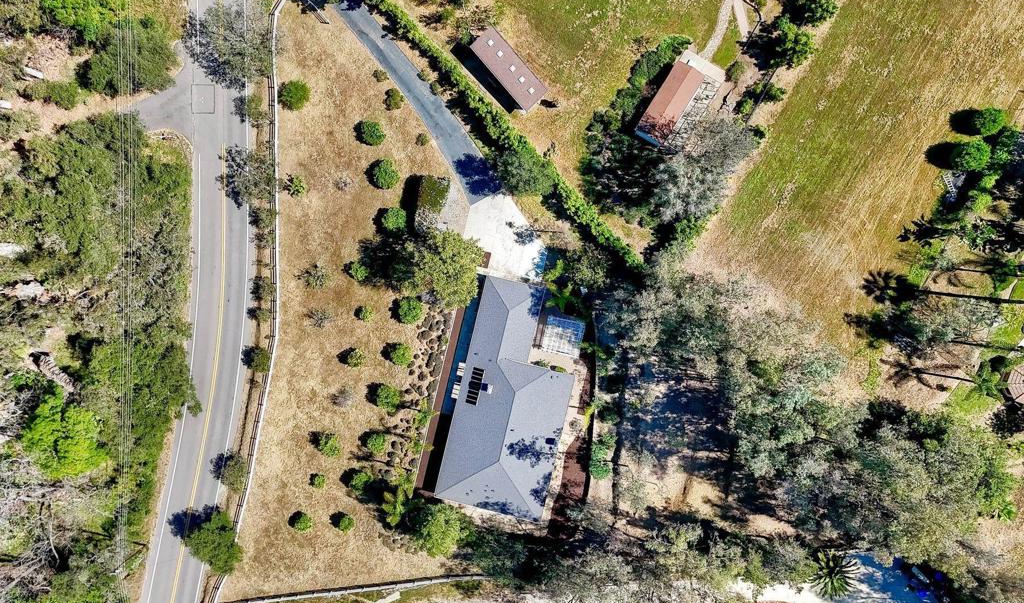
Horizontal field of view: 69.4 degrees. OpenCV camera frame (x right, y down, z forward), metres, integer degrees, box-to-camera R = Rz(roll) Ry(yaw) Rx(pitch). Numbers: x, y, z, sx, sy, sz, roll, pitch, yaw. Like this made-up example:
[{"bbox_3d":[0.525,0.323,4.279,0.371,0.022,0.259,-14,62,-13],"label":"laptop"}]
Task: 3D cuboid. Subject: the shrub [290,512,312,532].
[{"bbox_3d":[-29.606,31.523,105.021,2.470,2.000,2.470,0,91,0],"label":"shrub"}]

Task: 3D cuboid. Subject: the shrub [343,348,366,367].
[{"bbox_3d":[-21.860,8.010,103.950,2.400,2.100,2.400,0,90,0],"label":"shrub"}]

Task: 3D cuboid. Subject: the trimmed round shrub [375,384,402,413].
[{"bbox_3d":[-17.030,13.410,102.250,3.500,2.900,3.500,0,90,0],"label":"trimmed round shrub"}]

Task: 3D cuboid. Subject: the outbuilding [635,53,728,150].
[{"bbox_3d":[23.540,-27.220,102.700,6.300,3.600,12.000,32,90,0],"label":"outbuilding"}]

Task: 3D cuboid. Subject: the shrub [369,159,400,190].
[{"bbox_3d":[-17.330,-17.540,102.150,4.000,3.100,4.000,0,90,0],"label":"shrub"}]

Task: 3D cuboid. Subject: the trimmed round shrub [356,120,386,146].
[{"bbox_3d":[-19.147,-23.233,102.098,3.420,2.400,3.510,0,91,0],"label":"trimmed round shrub"}]

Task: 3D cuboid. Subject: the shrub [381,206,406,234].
[{"bbox_3d":[-16.250,-11.270,102.300,3.400,2.800,3.400,0,90,0],"label":"shrub"}]

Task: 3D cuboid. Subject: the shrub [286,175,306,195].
[{"bbox_3d":[-29.747,-16.060,102.665,2.290,2.000,2.640,0,91,0],"label":"shrub"}]

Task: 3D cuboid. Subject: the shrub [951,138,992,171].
[{"bbox_3d":[63.320,-20.160,101.800,4.400,4.400,4.400,0,90,0],"label":"shrub"}]

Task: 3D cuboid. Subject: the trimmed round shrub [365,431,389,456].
[{"bbox_3d":[-19.111,20.099,104.316,2.650,2.300,2.680,0,91,0],"label":"trimmed round shrub"}]

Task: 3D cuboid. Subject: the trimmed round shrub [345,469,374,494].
[{"bbox_3d":[-21.295,25.701,104.442,2.970,2.600,3.010,0,91,0],"label":"trimmed round shrub"}]

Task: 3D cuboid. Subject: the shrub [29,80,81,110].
[{"bbox_3d":[-63.450,-28.630,102.800,7.200,2.400,3.900,0,90,0],"label":"shrub"}]

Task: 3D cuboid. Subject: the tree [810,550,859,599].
[{"bbox_3d":[42.800,36.400,101.500,6.300,9.000,6.300,0,90,0],"label":"tree"}]

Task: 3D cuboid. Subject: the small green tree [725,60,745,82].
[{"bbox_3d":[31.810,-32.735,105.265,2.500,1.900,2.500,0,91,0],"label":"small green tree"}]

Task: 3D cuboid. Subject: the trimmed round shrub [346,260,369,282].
[{"bbox_3d":[-21.280,-4.170,102.850,2.750,2.300,2.750,0,90,0],"label":"trimmed round shrub"}]

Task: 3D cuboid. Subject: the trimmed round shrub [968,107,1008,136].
[{"bbox_3d":[66.260,-25.030,102.850,3.900,3.300,3.900,0,90,0],"label":"trimmed round shrub"}]

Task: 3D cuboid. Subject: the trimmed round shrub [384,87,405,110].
[{"bbox_3d":[-16.177,-27.998,102.259,2.350,1.600,2.830,0,91,0],"label":"trimmed round shrub"}]

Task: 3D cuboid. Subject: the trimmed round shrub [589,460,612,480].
[{"bbox_3d":[12.210,23.390,102.050,2.800,2.300,2.800,0,90,0],"label":"trimmed round shrub"}]

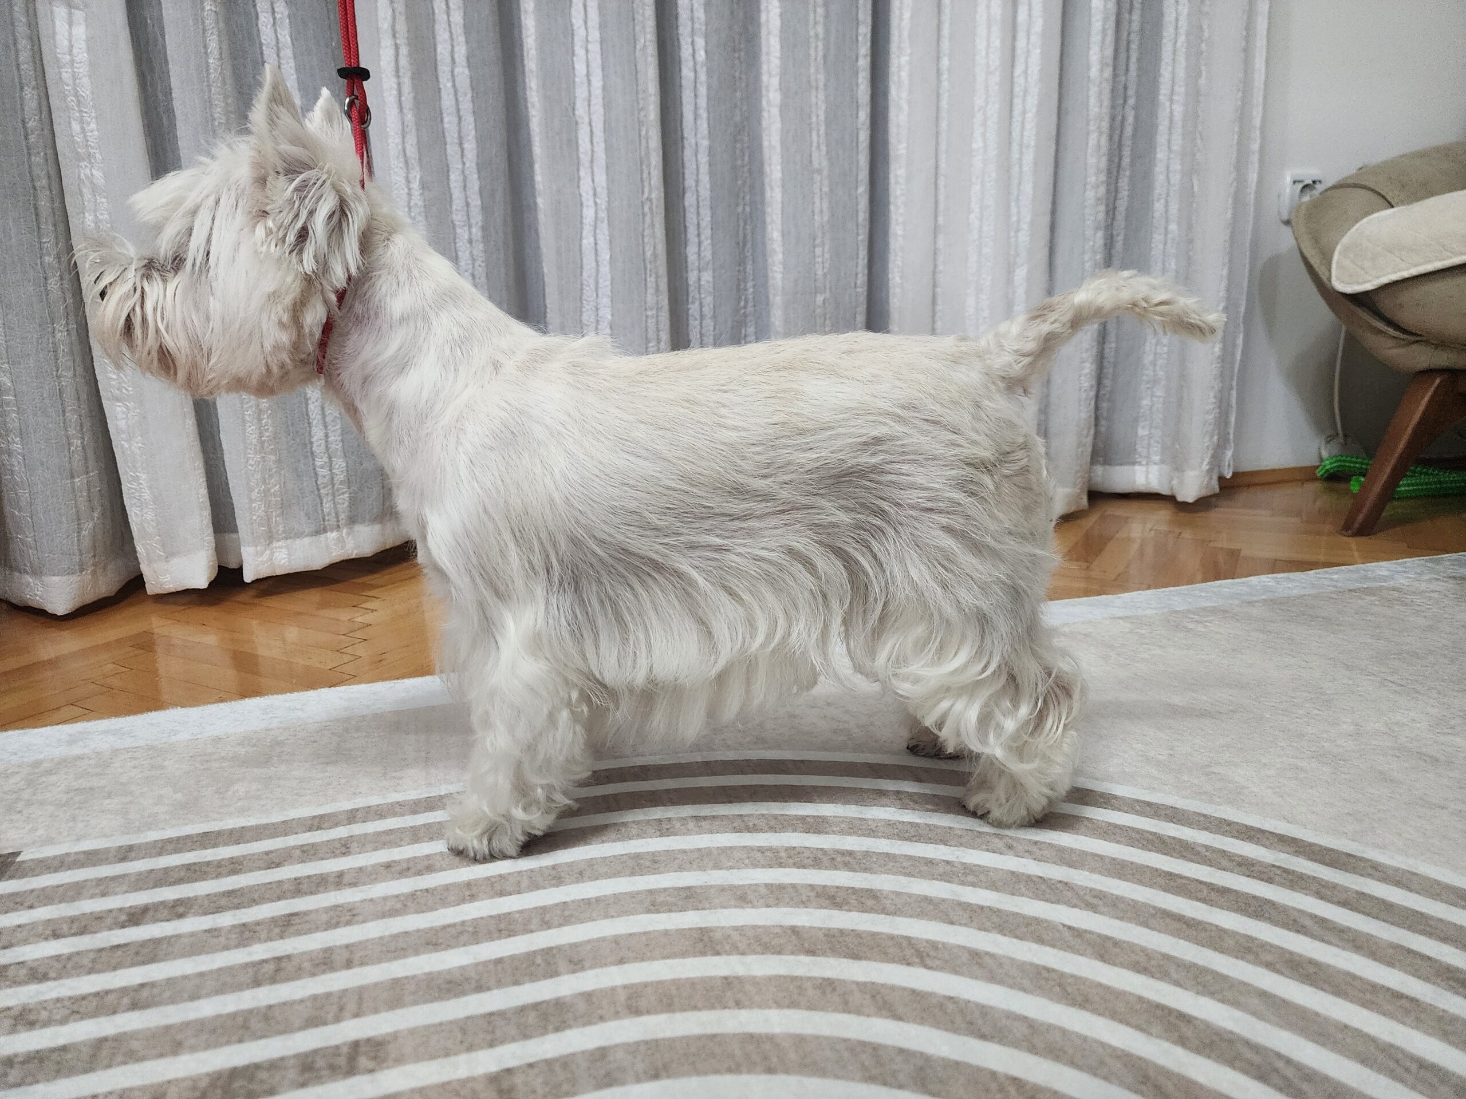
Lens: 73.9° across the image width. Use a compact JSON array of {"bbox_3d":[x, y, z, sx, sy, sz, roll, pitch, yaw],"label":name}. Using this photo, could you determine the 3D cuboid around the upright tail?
[{"bbox_3d":[0.209,-0.126,0.557,0.131,0.061,0.043,-2,13,-3],"label":"upright tail"}]

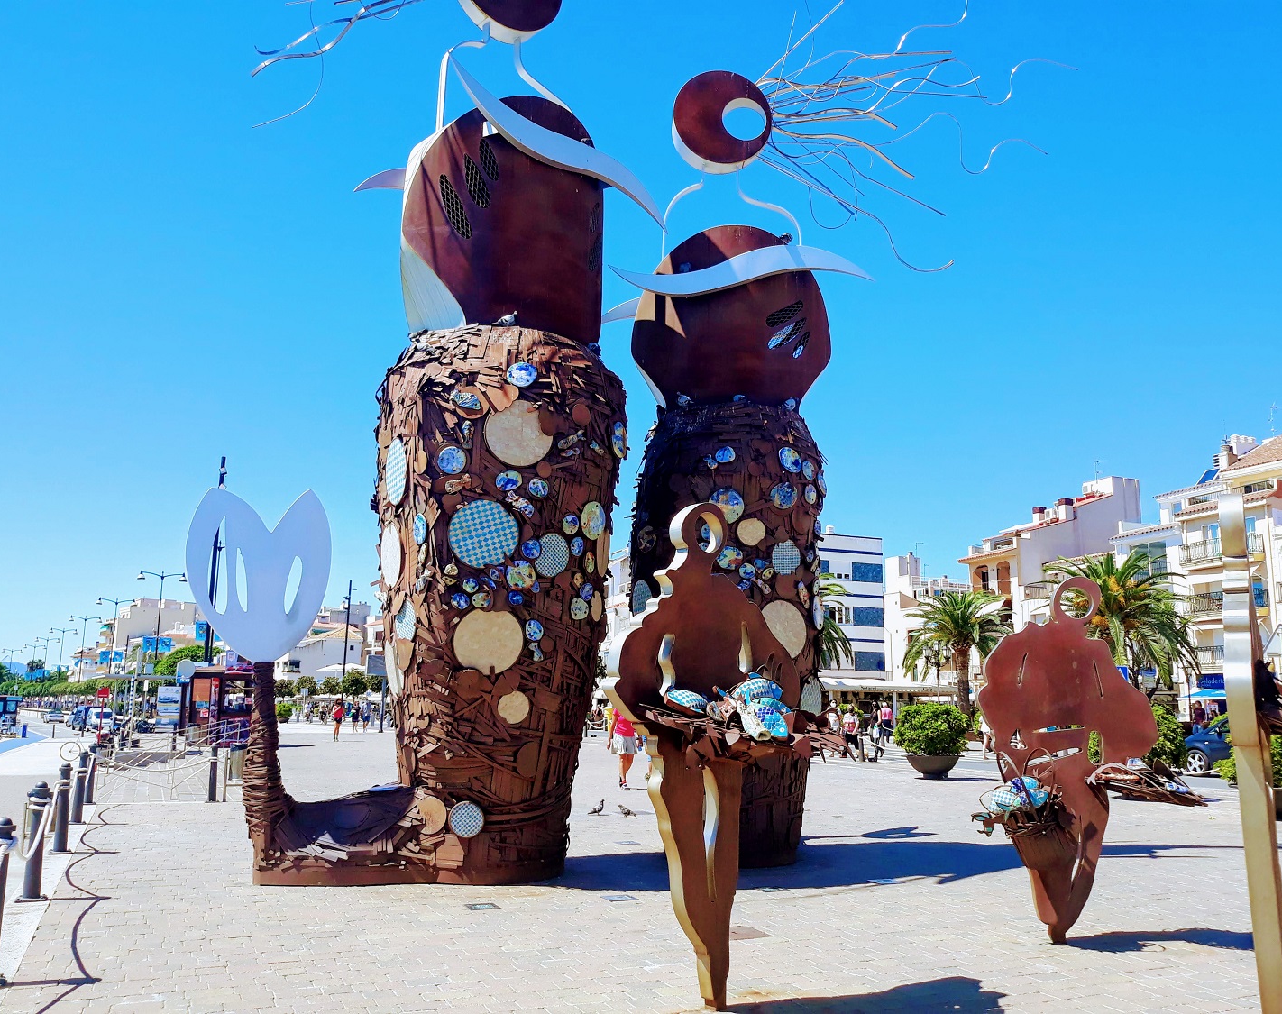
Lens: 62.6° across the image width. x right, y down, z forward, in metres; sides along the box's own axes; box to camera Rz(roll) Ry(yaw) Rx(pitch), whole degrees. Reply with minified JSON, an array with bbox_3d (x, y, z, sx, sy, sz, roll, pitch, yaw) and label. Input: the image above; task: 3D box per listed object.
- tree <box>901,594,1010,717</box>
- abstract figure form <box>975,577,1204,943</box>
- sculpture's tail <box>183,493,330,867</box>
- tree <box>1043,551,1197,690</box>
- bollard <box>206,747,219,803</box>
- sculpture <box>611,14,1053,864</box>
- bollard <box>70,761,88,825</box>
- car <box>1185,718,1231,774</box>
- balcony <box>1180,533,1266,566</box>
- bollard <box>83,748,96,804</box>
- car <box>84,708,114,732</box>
[{"bbox_3d":[12.498,6.421,41.730,4.400,6.299,4.400,1,-11,0],"label":"tree"},{"bbox_3d":[2.848,1.636,6.926,1.310,2.423,0.720,0,-11,8],"label":"abstract figure form"},{"bbox_3d":[-3.391,1.513,9.204,1.300,3.320,0.500,2,-11,-8],"label":"sculpture's tail"},{"bbox_3d":[13.030,4.175,28.967,4.600,5.997,4.600,1,-11,0],"label":"tree"},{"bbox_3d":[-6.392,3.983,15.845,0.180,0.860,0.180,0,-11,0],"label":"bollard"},{"bbox_3d":[2.007,-1.008,11.249,4.700,9.100,2.150,1,-11,-4],"label":"sculpture"},{"bbox_3d":[-6.639,3.324,12.539,0.190,0.840,0.190,1,-11,0],"label":"bollard"},{"bbox_3d":[14.319,5.801,25.886,4.050,1.450,1.700,1,-11,-2],"label":"car"},{"bbox_3d":[31.918,2.468,57.859,1.090,1.420,4.070,7,-12,-30],"label":"balcony"},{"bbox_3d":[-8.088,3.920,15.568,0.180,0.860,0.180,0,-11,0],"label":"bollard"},{"bbox_3d":[-40.598,15.859,78.974,1.800,1.750,4.350,7,-12,-31],"label":"car"}]

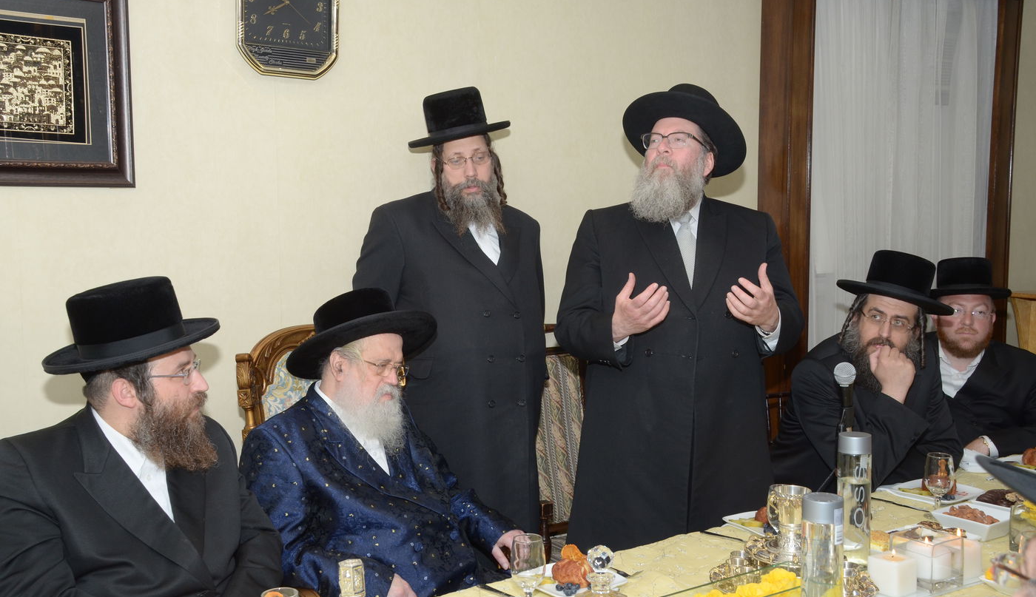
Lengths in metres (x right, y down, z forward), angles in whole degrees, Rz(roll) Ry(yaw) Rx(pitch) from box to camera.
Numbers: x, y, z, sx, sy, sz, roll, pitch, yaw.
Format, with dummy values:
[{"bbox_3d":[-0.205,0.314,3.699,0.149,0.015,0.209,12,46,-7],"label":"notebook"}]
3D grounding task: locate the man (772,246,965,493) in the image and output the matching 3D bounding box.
[{"bbox_3d":[0.869,0.536,3.078,0.580,1.330,0.720,-3,7,-28],"label":"man"}]

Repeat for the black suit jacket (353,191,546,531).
[{"bbox_3d":[-0.180,0.226,3.043,0.540,1.060,0.380,-5,8,-38],"label":"black suit jacket"}]

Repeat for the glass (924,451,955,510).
[{"bbox_3d":[1.024,0.450,2.726,0.075,0.148,0.075,-5,8,-37],"label":"glass"}]

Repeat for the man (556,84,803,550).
[{"bbox_3d":[0.389,0.369,2.858,0.640,1.780,0.480,-1,6,-6],"label":"man"}]

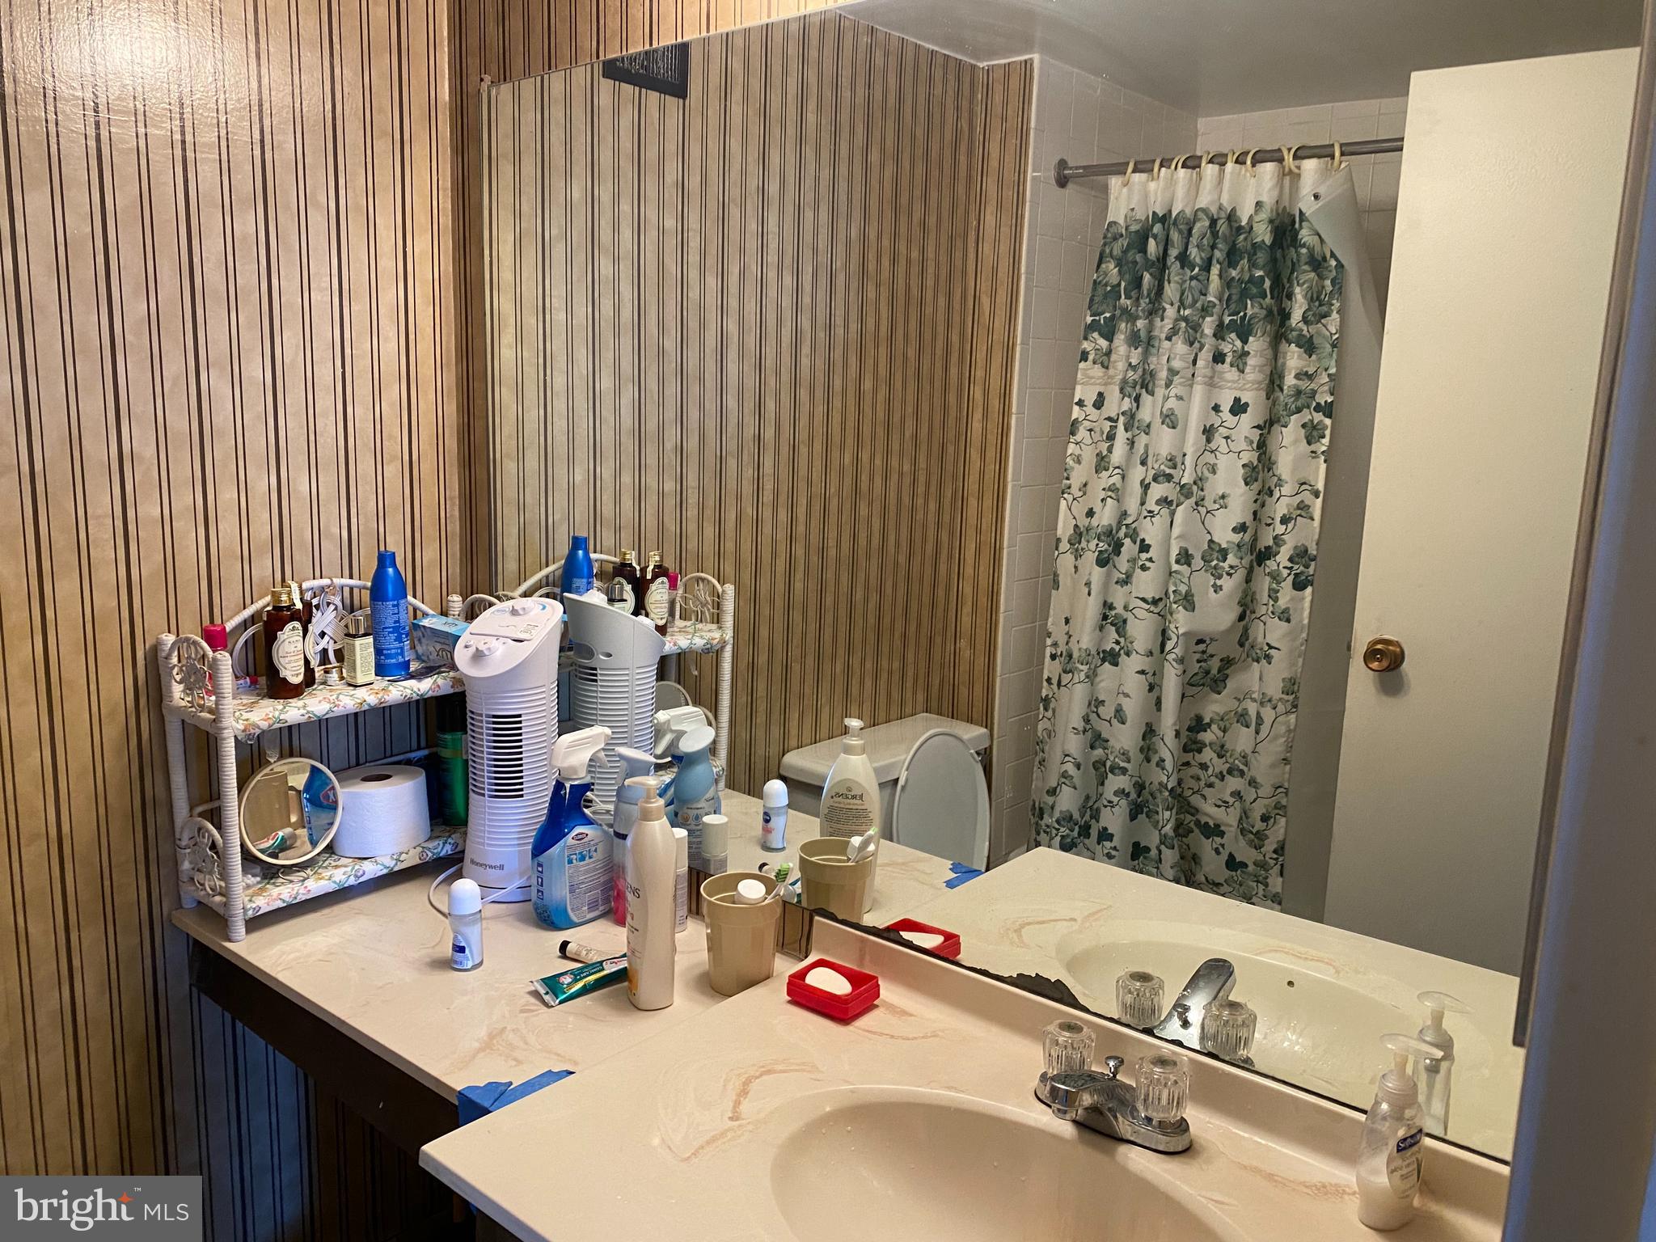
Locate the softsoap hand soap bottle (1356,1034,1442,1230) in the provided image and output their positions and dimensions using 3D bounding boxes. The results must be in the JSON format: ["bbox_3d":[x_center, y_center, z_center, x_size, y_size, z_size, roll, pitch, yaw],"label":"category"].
[{"bbox_3d":[0.504,0.453,1.098,0.071,0.160,0.053,-6,12,-36],"label":"softsoap hand soap bottle"}]

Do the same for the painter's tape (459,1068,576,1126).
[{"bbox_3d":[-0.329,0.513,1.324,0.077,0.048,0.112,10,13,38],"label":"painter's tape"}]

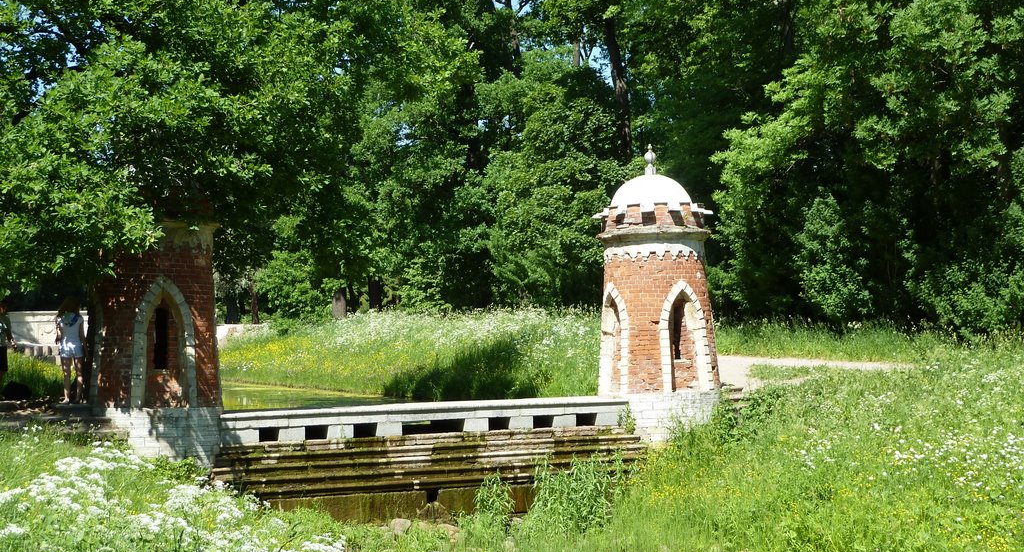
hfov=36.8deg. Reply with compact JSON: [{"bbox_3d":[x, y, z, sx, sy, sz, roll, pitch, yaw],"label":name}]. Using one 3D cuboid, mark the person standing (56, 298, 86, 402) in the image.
[{"bbox_3d":[-6.839,1.145,23.800,0.480,1.660,0.320,0,-3,-19],"label":"person standing"}]

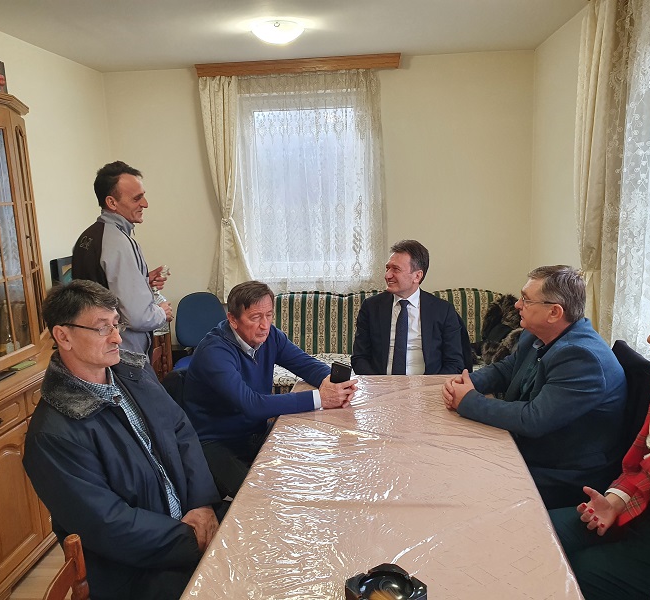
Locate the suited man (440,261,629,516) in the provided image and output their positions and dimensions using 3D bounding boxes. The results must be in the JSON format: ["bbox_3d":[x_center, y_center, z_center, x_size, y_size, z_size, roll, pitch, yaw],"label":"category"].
[{"bbox_3d":[0.724,0.533,2.101,0.620,1.310,0.530,-3,11,-1],"label":"suited man"}]

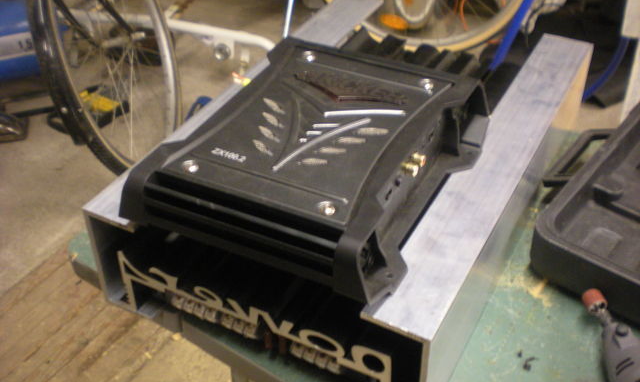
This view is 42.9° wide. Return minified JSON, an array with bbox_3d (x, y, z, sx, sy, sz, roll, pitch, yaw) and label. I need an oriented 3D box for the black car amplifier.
[{"bbox_3d":[-0.001,-0.033,0.649,0.218,0.050,0.245,16,42,23],"label":"black car amplifier"}]

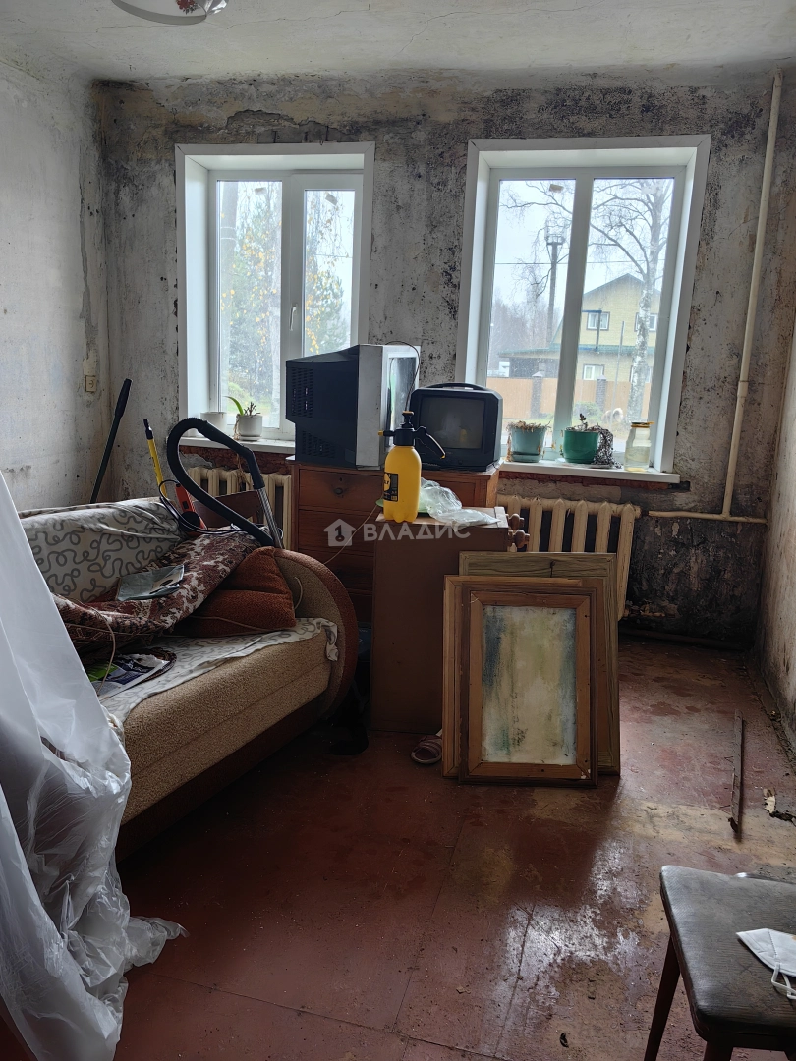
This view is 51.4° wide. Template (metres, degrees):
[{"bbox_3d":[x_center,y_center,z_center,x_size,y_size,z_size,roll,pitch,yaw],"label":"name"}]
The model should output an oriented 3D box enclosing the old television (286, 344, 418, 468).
[{"bbox_3d":[-0.201,-0.549,3.568,0.460,0.490,0.560,6,13,17],"label":"old television"}]

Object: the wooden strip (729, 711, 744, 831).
[{"bbox_3d":[1.188,0.803,2.890,0.028,0.016,0.958,7,13,21],"label":"wooden strip"}]

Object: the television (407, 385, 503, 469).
[{"bbox_3d":[0.248,-0.453,3.554,0.380,0.345,0.360,4,12,6],"label":"television"}]

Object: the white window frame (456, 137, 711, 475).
[{"bbox_3d":[0.853,-1.078,4.024,1.075,1.505,0.230,5,12,14],"label":"white window frame"}]

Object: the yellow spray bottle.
[{"bbox_3d":[0.051,-0.231,2.918,0.232,0.374,0.138,1,12,-8],"label":"yellow spray bottle"}]

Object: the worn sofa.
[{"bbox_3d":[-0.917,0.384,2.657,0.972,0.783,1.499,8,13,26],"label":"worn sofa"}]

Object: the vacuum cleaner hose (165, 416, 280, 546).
[{"bbox_3d":[-0.702,-0.165,3.350,0.440,0.530,0.220,2,12,0],"label":"vacuum cleaner hose"}]

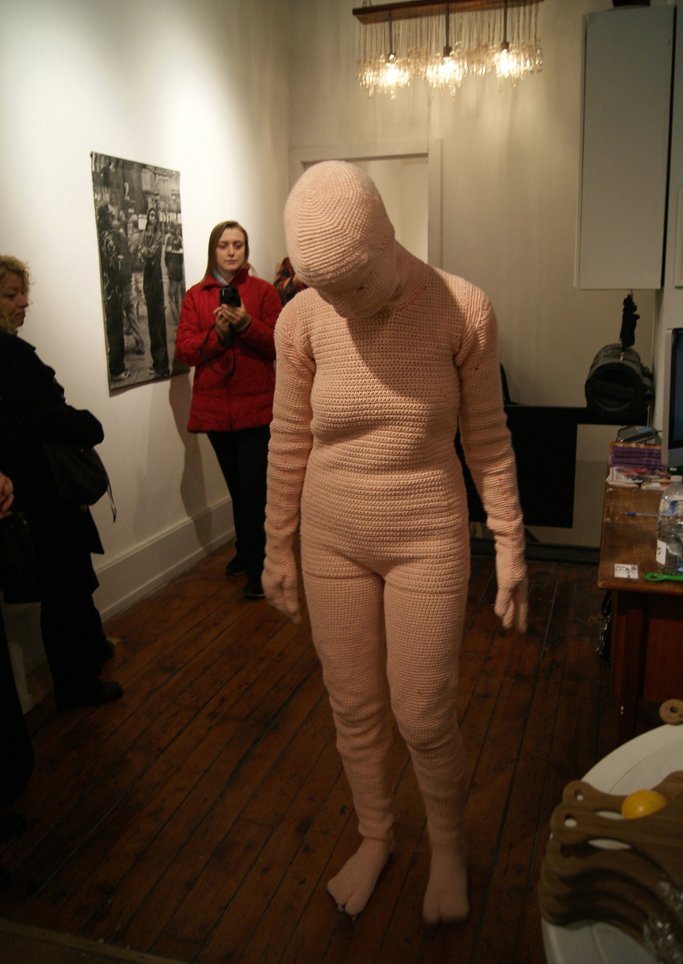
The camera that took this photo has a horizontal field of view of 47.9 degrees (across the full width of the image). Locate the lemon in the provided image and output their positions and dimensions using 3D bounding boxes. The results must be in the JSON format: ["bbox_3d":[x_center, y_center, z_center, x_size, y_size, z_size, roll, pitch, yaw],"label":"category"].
[{"bbox_3d":[0.365,0.394,0.925,0.062,0.045,0.048,-7,14,-21],"label":"lemon"}]

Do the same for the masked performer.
[{"bbox_3d":[0.121,0.162,1.651,0.565,1.610,0.400,1,13,12],"label":"masked performer"}]

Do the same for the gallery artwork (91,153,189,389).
[{"bbox_3d":[-0.908,-0.961,3.575,0.010,0.979,0.678,3,14,19],"label":"gallery artwork"}]

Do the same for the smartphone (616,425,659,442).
[{"bbox_3d":[0.955,-0.154,2.470,0.117,0.018,0.060,-16,31,3],"label":"smartphone"}]

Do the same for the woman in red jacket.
[{"bbox_3d":[-0.511,-0.320,3.614,0.490,1.690,0.420,-3,13,-5],"label":"woman in red jacket"}]

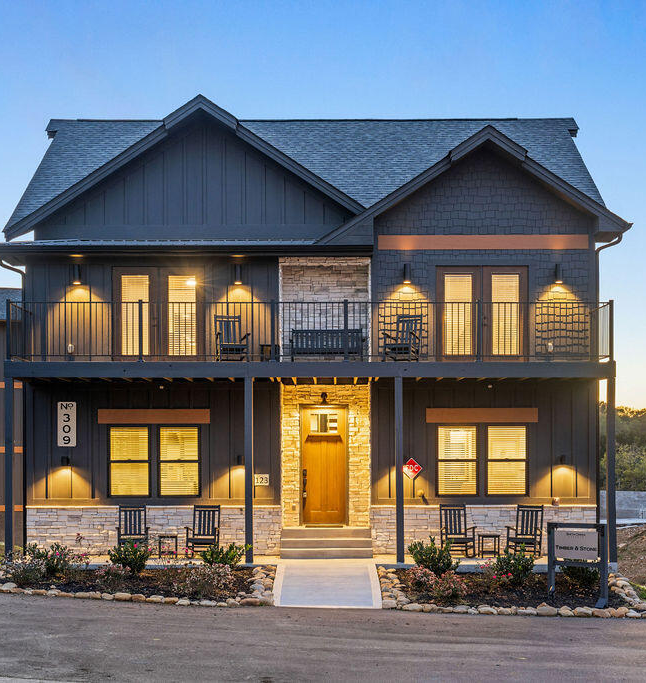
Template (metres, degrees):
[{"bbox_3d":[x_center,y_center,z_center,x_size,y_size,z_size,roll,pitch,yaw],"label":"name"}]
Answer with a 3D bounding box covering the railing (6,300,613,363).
[{"bbox_3d":[-0.255,-0.049,23.450,11.550,1.420,1.680,0,-2,0],"label":"railing"}]

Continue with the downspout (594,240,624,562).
[{"bbox_3d":[5.851,1.154,24.400,0.560,6.700,0.130,0,-2,0],"label":"downspout"}]

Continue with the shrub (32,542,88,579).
[{"bbox_3d":[-5.006,4.161,22.700,1.050,0.700,0.950,0,-2,0],"label":"shrub"}]

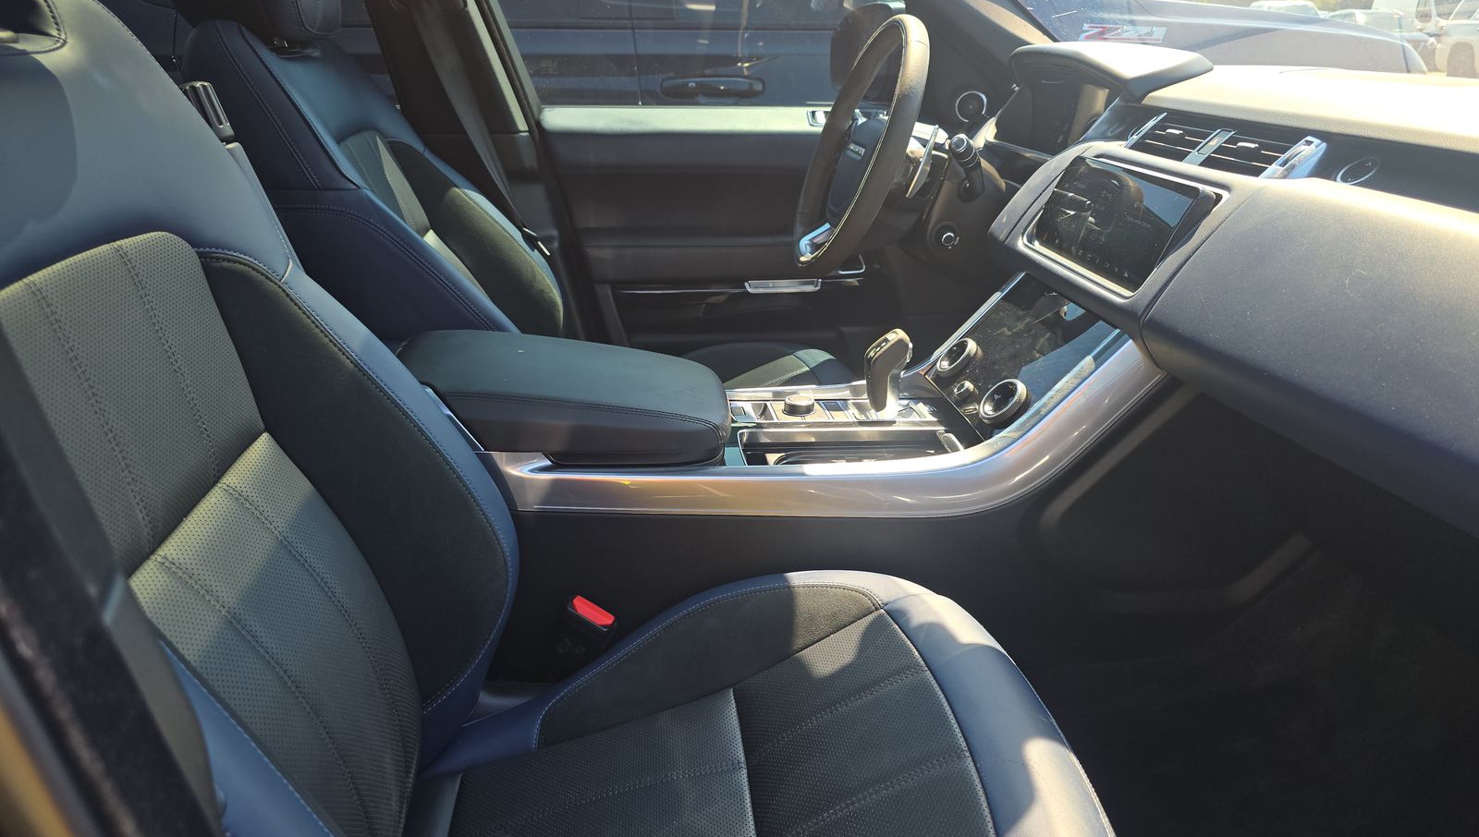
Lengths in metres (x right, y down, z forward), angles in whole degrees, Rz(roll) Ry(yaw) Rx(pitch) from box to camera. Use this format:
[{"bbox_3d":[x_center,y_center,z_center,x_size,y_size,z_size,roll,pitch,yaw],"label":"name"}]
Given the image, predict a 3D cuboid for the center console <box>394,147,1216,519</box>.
[{"bbox_3d":[0.041,-0.103,1.127,0.885,0.360,0.320,-2,21,-5],"label":"center console"}]

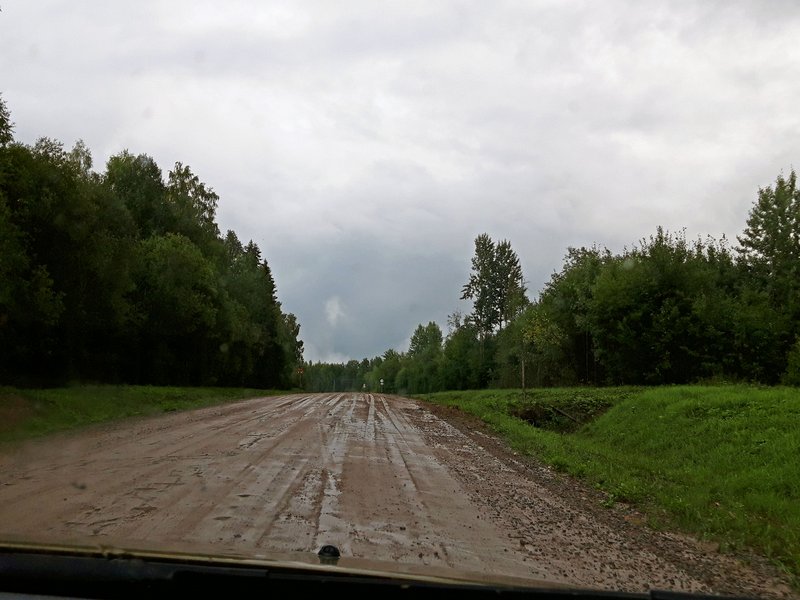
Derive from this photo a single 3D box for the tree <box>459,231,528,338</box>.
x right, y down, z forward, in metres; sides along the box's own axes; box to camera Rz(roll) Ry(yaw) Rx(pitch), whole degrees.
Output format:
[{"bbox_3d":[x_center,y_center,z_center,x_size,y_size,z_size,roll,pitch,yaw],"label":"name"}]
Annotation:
[{"bbox_3d":[11.500,1.400,73.500,7.500,19.000,7.000,0,-8,0],"label":"tree"}]

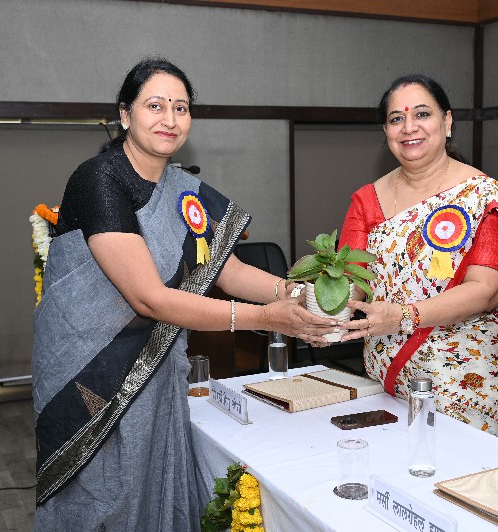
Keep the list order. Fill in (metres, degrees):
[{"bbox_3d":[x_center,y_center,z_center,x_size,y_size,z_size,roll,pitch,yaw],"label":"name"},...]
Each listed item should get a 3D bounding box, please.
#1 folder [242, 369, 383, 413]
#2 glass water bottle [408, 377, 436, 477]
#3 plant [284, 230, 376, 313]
[{"bbox_3d":[0.173,0.334,2.036,0.295,0.032,0.205,-5,8,-29],"label":"folder"},{"bbox_3d":[0.344,0.317,1.499,0.056,0.191,0.056,-1,7,0],"label":"glass water bottle"},{"bbox_3d":[0.188,0.044,1.720,0.205,0.250,0.205,-1,7,0],"label":"plant"}]

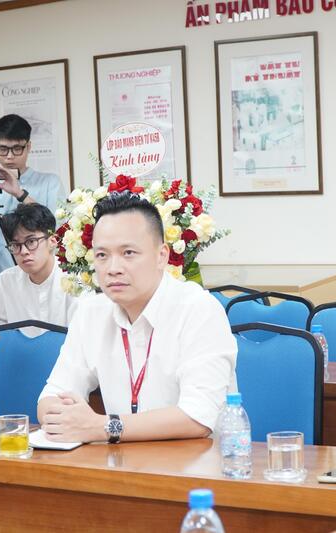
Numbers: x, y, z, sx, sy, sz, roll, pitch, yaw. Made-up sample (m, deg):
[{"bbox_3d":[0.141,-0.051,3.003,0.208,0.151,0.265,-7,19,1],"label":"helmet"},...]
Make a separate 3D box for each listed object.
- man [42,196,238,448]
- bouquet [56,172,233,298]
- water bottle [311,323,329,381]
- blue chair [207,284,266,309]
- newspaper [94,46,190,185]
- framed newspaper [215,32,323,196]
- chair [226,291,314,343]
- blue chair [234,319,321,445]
[{"bbox_3d":[-0.043,0.475,3.185,0.510,1.300,0.660,-1,3,29],"label":"man"},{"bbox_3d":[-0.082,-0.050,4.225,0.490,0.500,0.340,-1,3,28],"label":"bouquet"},{"bbox_3d":[0.431,0.245,3.804,0.062,0.155,0.062,-2,3,0],"label":"water bottle"},{"bbox_3d":[0.110,0.549,5.356,0.550,0.910,0.430,-5,4,-44],"label":"blue chair"},{"bbox_3d":[-0.143,-0.717,6.797,0.560,0.754,0.030,0,4,33],"label":"newspaper"},{"bbox_3d":[0.472,-0.721,6.392,0.560,0.754,0.030,0,4,33],"label":"framed newspaper"},{"bbox_3d":[0.282,0.593,4.891,0.430,0.947,0.570,-1,3,29],"label":"chair"},{"bbox_3d":[0.154,0.659,3.719,0.430,0.947,0.570,0,3,31],"label":"blue chair"}]

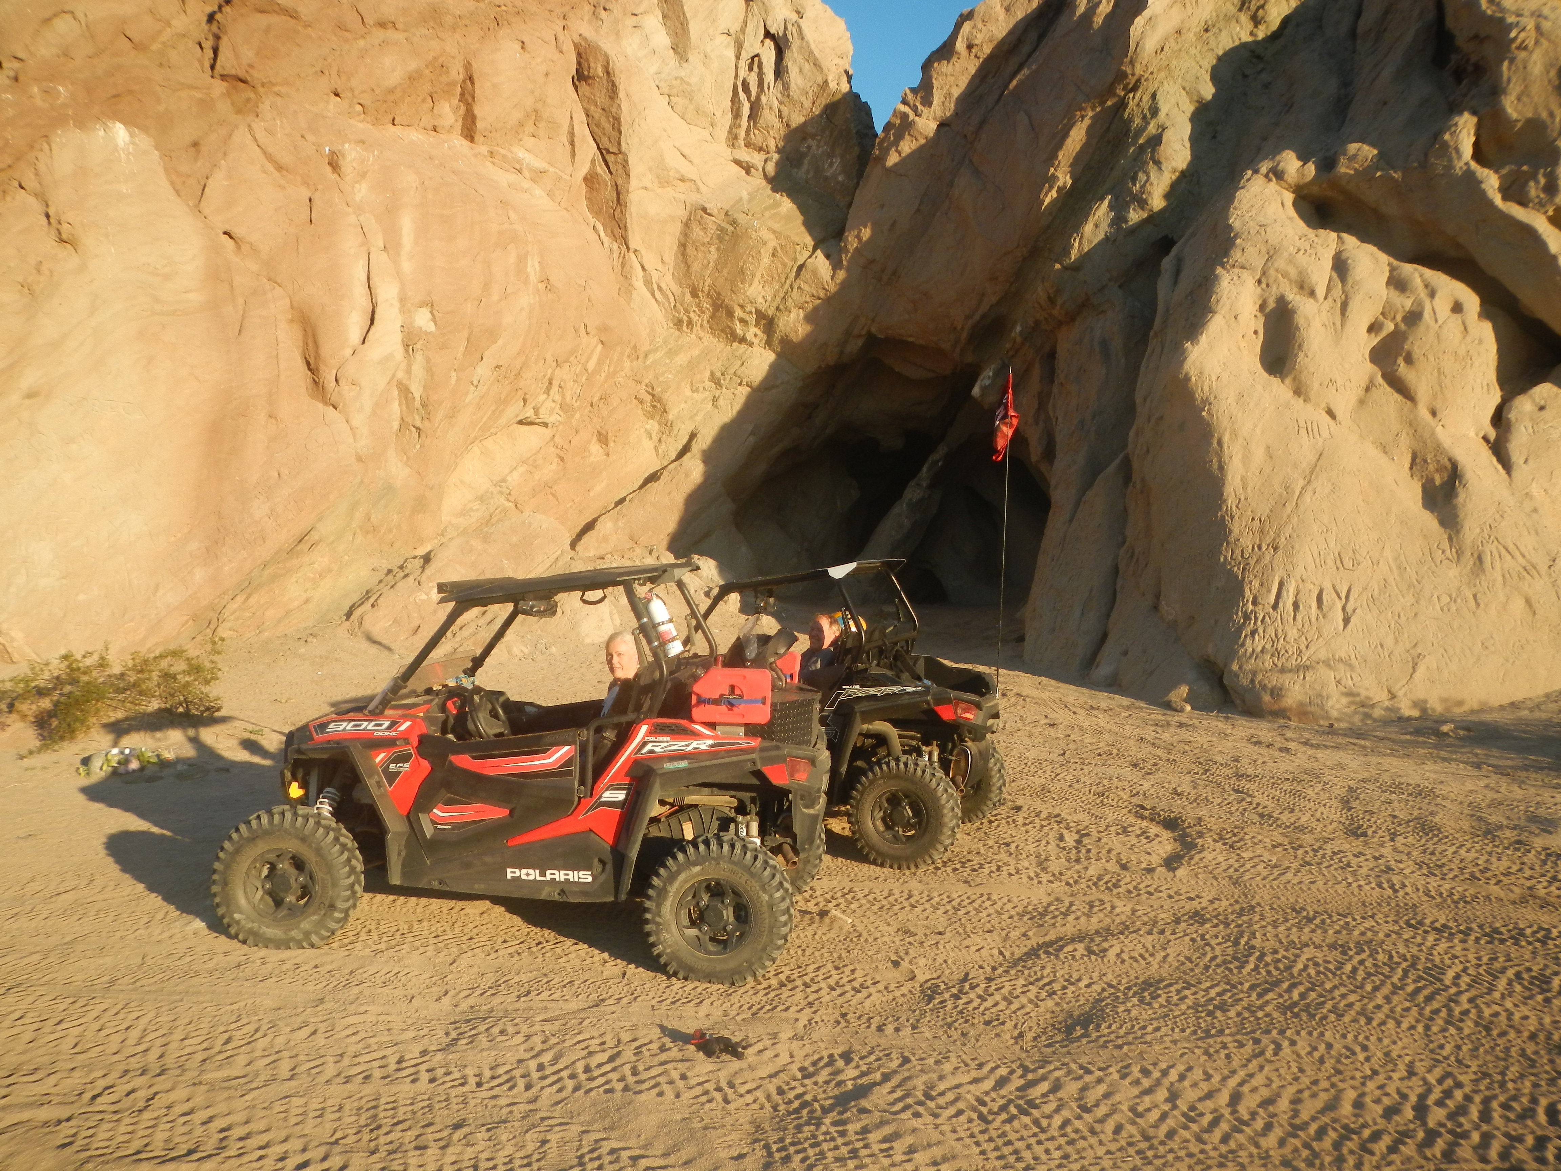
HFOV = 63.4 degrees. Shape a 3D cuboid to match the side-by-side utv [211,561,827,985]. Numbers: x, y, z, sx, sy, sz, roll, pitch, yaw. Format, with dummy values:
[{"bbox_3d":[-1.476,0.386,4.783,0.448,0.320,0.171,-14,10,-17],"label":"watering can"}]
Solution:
[{"bbox_3d":[-1.141,0.768,6.262,2.740,1.760,1.524,2,5,8],"label":"side-by-side utv"}]

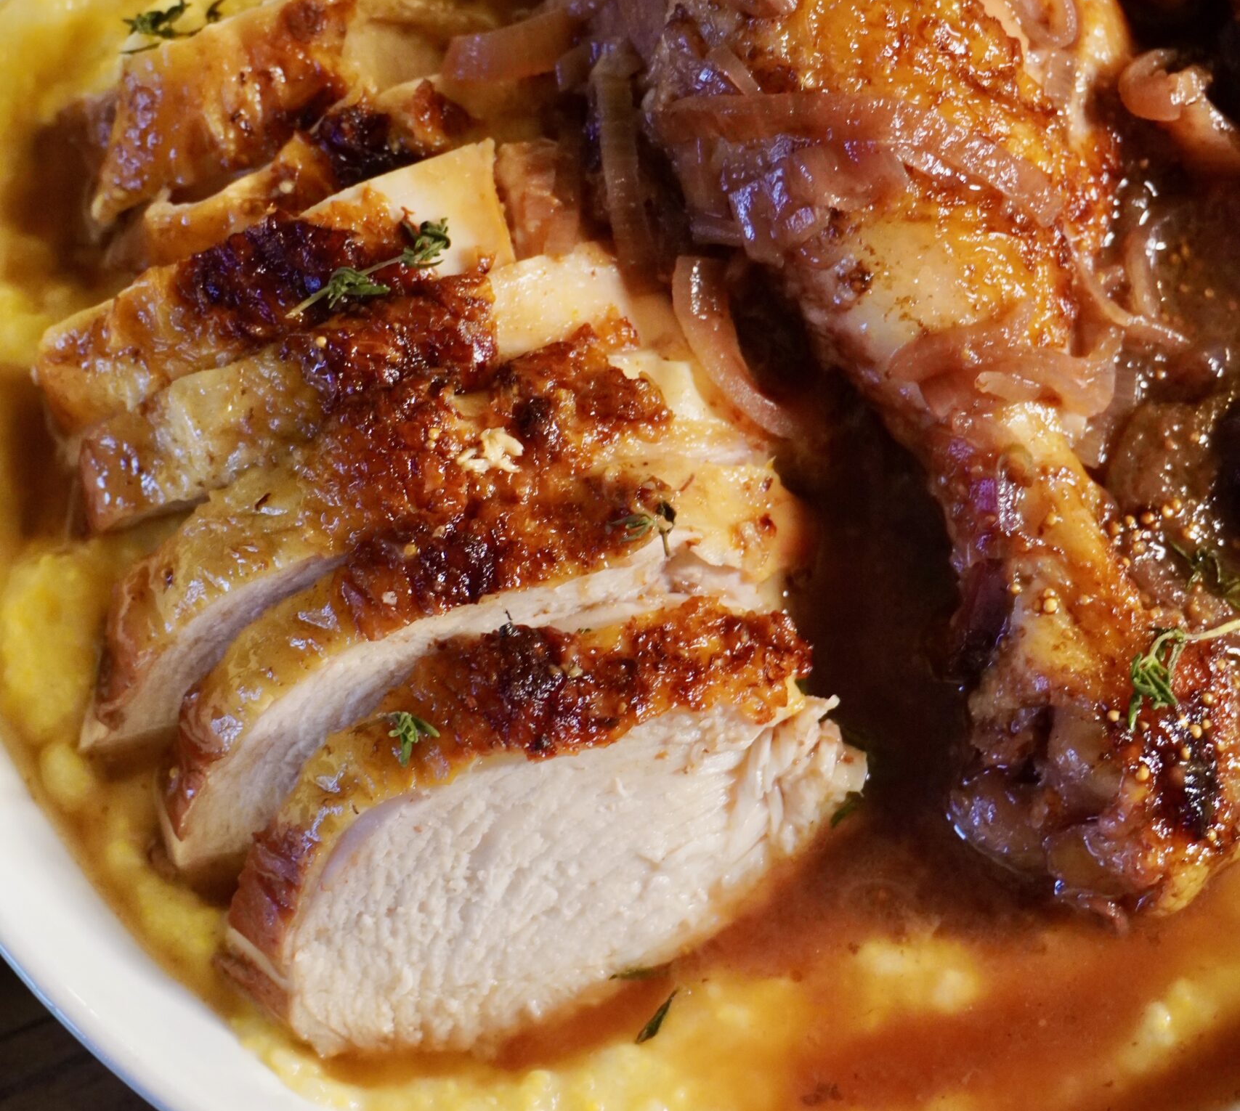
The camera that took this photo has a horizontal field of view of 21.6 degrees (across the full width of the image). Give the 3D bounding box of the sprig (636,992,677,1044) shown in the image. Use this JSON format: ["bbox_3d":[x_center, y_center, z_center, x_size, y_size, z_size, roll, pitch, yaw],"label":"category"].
[{"bbox_3d":[0.004,0.050,0.352,0.002,0.002,0.007,34,69,14],"label":"sprig"}]

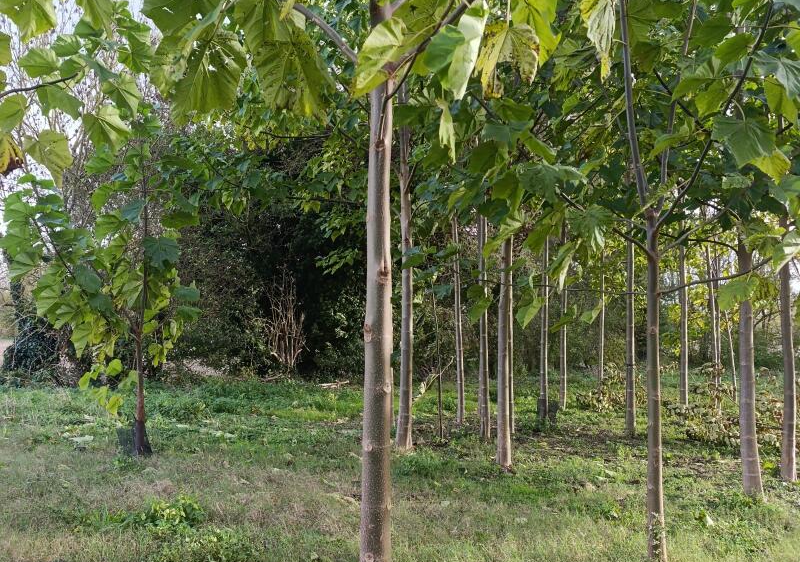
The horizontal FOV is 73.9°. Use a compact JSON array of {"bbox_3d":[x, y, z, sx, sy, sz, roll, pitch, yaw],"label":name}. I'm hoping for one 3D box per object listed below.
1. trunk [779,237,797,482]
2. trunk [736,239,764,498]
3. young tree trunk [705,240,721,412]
[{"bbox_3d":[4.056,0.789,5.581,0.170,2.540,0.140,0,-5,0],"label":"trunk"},{"bbox_3d":[3.342,0.799,5.091,0.165,2.437,0.145,0,-5,0],"label":"trunk"},{"bbox_3d":[5.985,0.885,10.164,0.140,3.162,0.130,0,-5,0],"label":"young tree trunk"}]

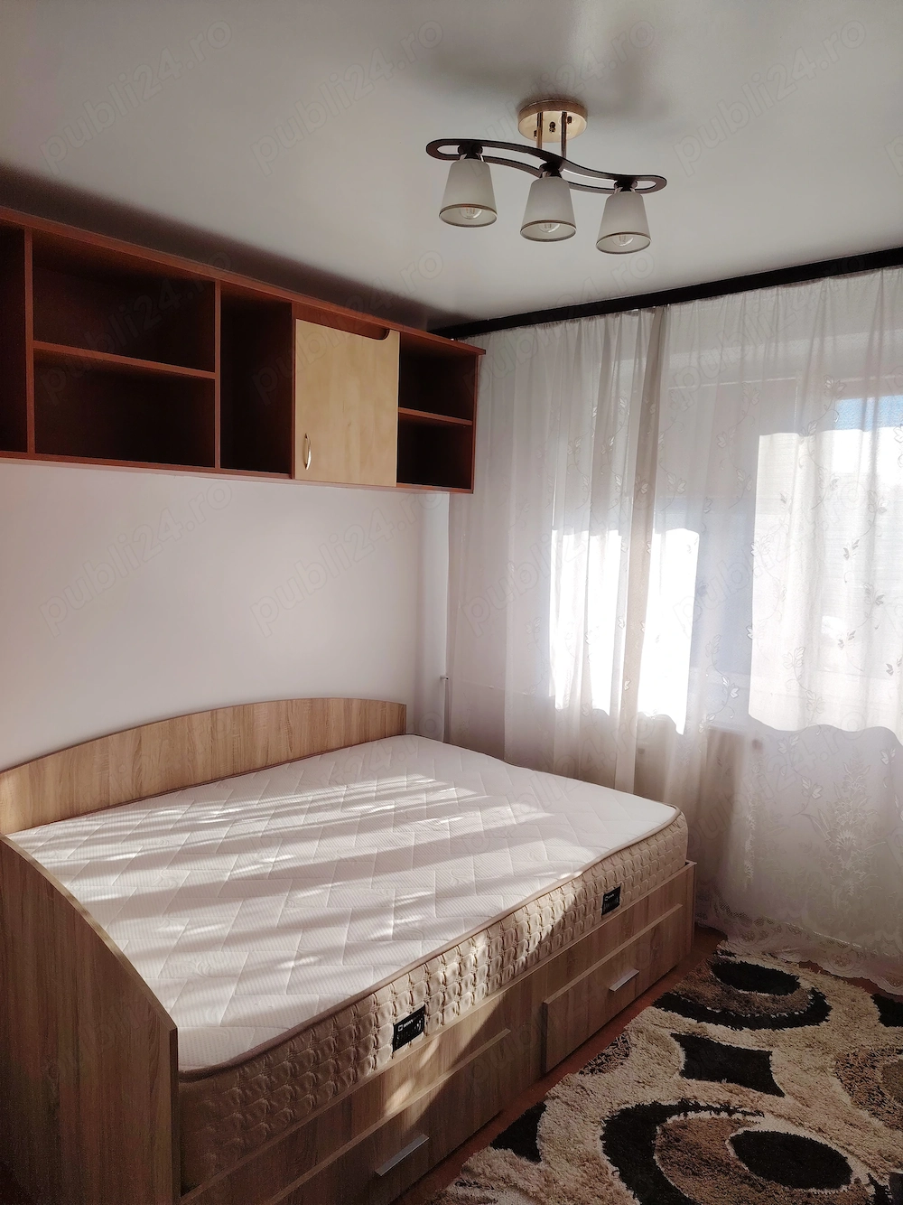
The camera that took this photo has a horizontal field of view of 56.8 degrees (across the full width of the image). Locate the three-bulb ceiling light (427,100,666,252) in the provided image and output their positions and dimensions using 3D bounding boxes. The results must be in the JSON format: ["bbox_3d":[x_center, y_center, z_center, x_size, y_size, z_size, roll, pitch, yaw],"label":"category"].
[{"bbox_3d":[0.218,-0.935,1.825,0.556,0.242,0.151,0,6,-22],"label":"three-bulb ceiling light"}]

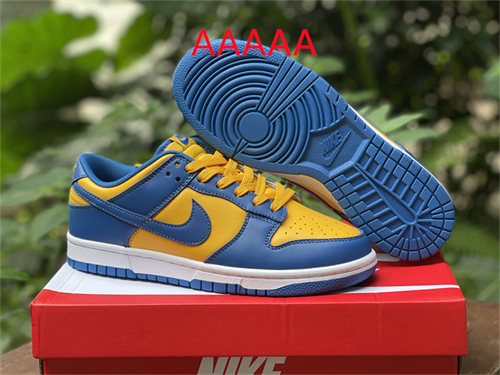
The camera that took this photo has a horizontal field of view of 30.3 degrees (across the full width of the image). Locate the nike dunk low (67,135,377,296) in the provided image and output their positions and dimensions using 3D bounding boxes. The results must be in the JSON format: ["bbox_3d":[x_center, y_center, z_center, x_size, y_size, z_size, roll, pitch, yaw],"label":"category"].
[{"bbox_3d":[-0.032,0.021,0.828,0.291,0.119,0.107,4,13,17],"label":"nike dunk low"}]

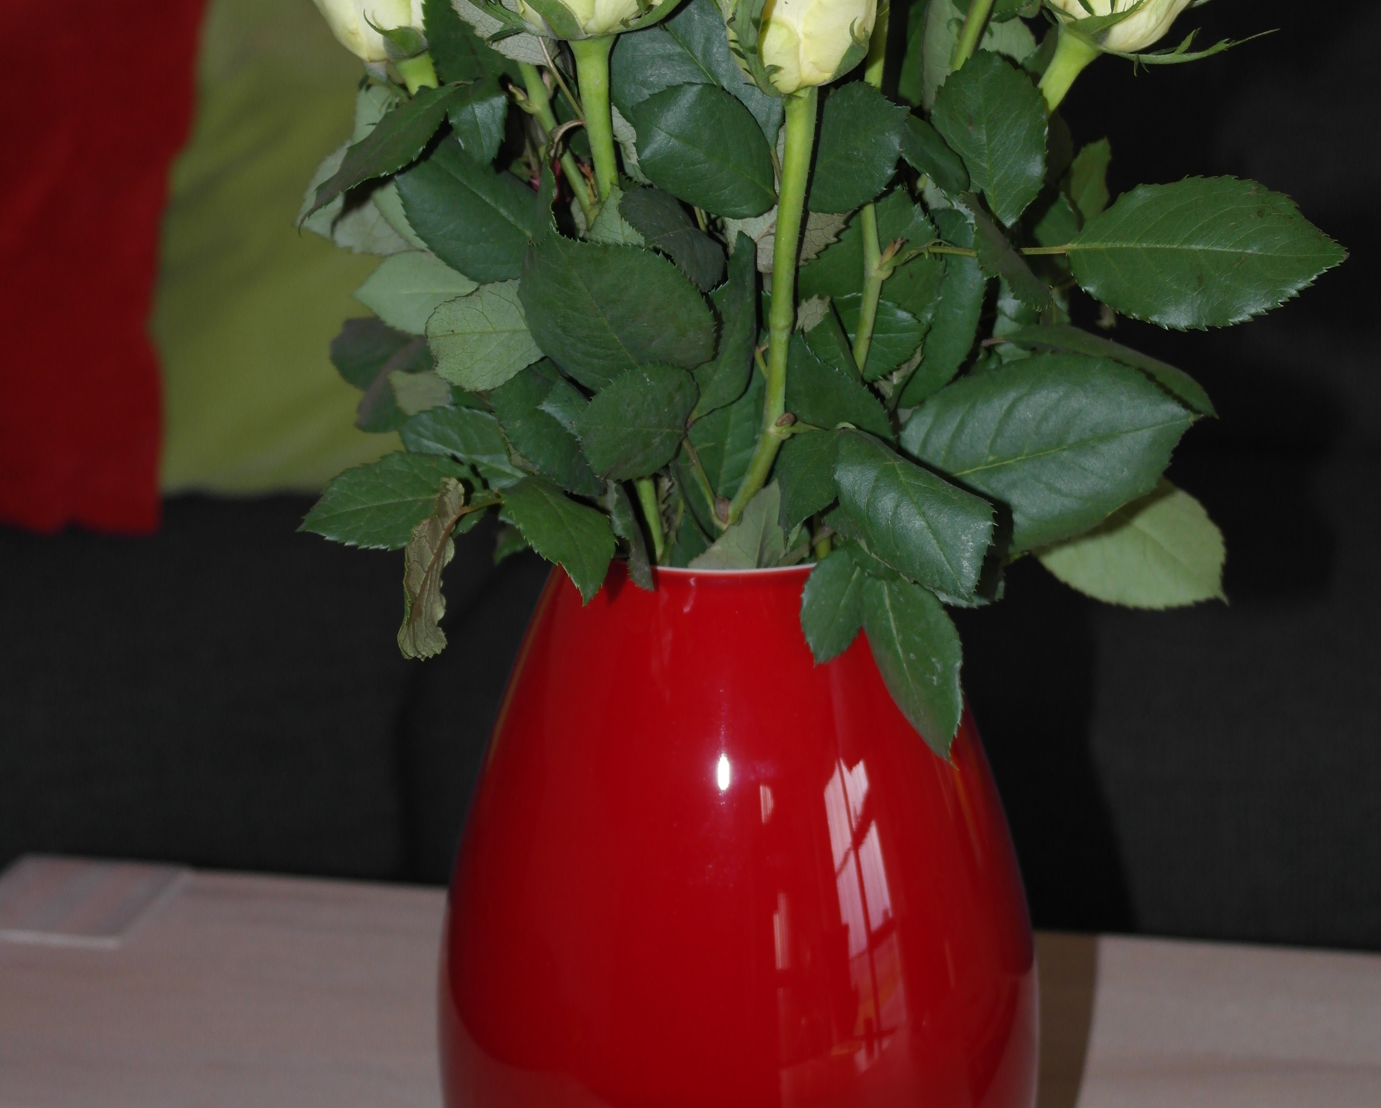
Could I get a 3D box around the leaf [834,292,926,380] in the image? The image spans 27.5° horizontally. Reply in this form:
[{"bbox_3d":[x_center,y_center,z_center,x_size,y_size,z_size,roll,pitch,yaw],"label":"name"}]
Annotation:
[{"bbox_3d":[0.047,-0.055,0.712,0.028,0.021,0.008,3,-18,6],"label":"leaf"}]

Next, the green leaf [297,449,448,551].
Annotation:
[{"bbox_3d":[-0.079,-0.013,0.715,0.041,0.010,0.025,-15,53,-15],"label":"green leaf"}]

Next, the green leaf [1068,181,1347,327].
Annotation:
[{"bbox_3d":[0.141,-0.082,0.770,0.078,0.043,0.011,2,-22,-2],"label":"green leaf"}]

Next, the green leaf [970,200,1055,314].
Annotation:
[{"bbox_3d":[0.087,-0.080,0.760,0.012,0.040,0.018,-43,-10,34],"label":"green leaf"}]

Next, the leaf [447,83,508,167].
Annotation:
[{"bbox_3d":[-0.056,-0.114,0.750,0.017,0.026,0.010,-1,-15,-6],"label":"leaf"}]

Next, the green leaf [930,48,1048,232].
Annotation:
[{"bbox_3d":[0.078,-0.108,0.735,0.029,0.047,0.012,-6,-9,-8],"label":"green leaf"}]

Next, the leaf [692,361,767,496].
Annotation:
[{"bbox_3d":[0.009,-0.033,0.712,0.022,0.037,0.009,-5,6,-7],"label":"leaf"}]

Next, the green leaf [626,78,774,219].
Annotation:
[{"bbox_3d":[0.003,-0.107,0.745,0.039,0.039,0.010,6,-24,0],"label":"green leaf"}]

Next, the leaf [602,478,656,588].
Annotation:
[{"bbox_3d":[-0.017,-0.006,0.775,0.014,0.032,0.014,-19,-6,15],"label":"leaf"}]

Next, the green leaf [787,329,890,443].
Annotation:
[{"bbox_3d":[0.035,-0.041,0.700,0.037,0.022,0.009,38,-20,6],"label":"green leaf"}]

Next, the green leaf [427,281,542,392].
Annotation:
[{"bbox_3d":[-0.055,-0.060,0.766,0.035,0.030,0.012,3,0,6],"label":"green leaf"}]

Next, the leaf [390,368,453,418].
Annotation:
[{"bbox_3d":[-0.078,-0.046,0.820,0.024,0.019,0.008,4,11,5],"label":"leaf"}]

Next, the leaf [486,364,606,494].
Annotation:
[{"bbox_3d":[-0.038,-0.034,0.762,0.025,0.047,0.012,-27,-6,-2],"label":"leaf"}]

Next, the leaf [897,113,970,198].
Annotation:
[{"bbox_3d":[0.060,-0.096,0.680,0.018,0.030,0.009,-45,7,-35],"label":"leaf"}]

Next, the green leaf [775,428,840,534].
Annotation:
[{"bbox_3d":[0.033,-0.020,0.757,0.021,0.033,0.011,20,-6,8],"label":"green leaf"}]

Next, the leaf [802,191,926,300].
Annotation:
[{"bbox_3d":[0.049,-0.084,0.786,0.042,0.038,0.012,-6,-17,4],"label":"leaf"}]

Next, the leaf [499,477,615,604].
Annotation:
[{"bbox_3d":[-0.036,-0.004,0.765,0.028,0.041,0.015,-30,-6,-2],"label":"leaf"}]

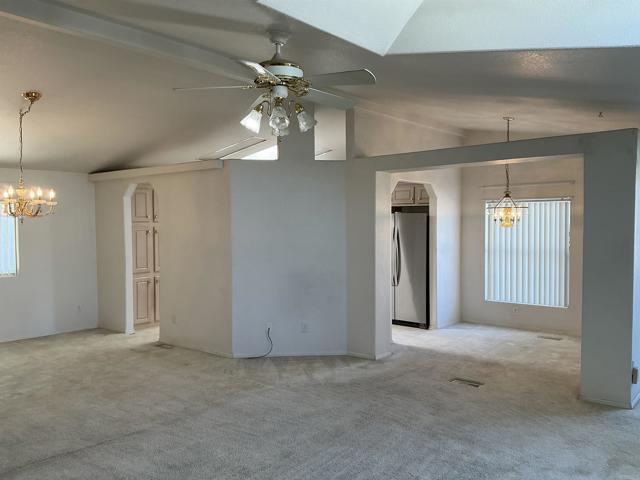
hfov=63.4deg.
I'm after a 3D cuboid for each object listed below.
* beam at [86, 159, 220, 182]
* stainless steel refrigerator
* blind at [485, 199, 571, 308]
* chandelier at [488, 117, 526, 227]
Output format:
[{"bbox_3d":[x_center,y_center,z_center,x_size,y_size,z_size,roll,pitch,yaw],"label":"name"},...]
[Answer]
[{"bbox_3d":[-2.227,-0.884,6.757,2.967,0.113,0.140,1,2,40],"label":"beam"},{"bbox_3d":[1.437,0.422,8.234,0.910,1.750,0.740,1,2,40],"label":"stainless steel refrigerator"},{"bbox_3d":[2.931,0.178,7.429,1.191,1.520,0.080,1,2,40],"label":"blind"},{"bbox_3d":[2.258,-0.799,6.221,0.450,1.323,0.450,1,2,40],"label":"chandelier"}]

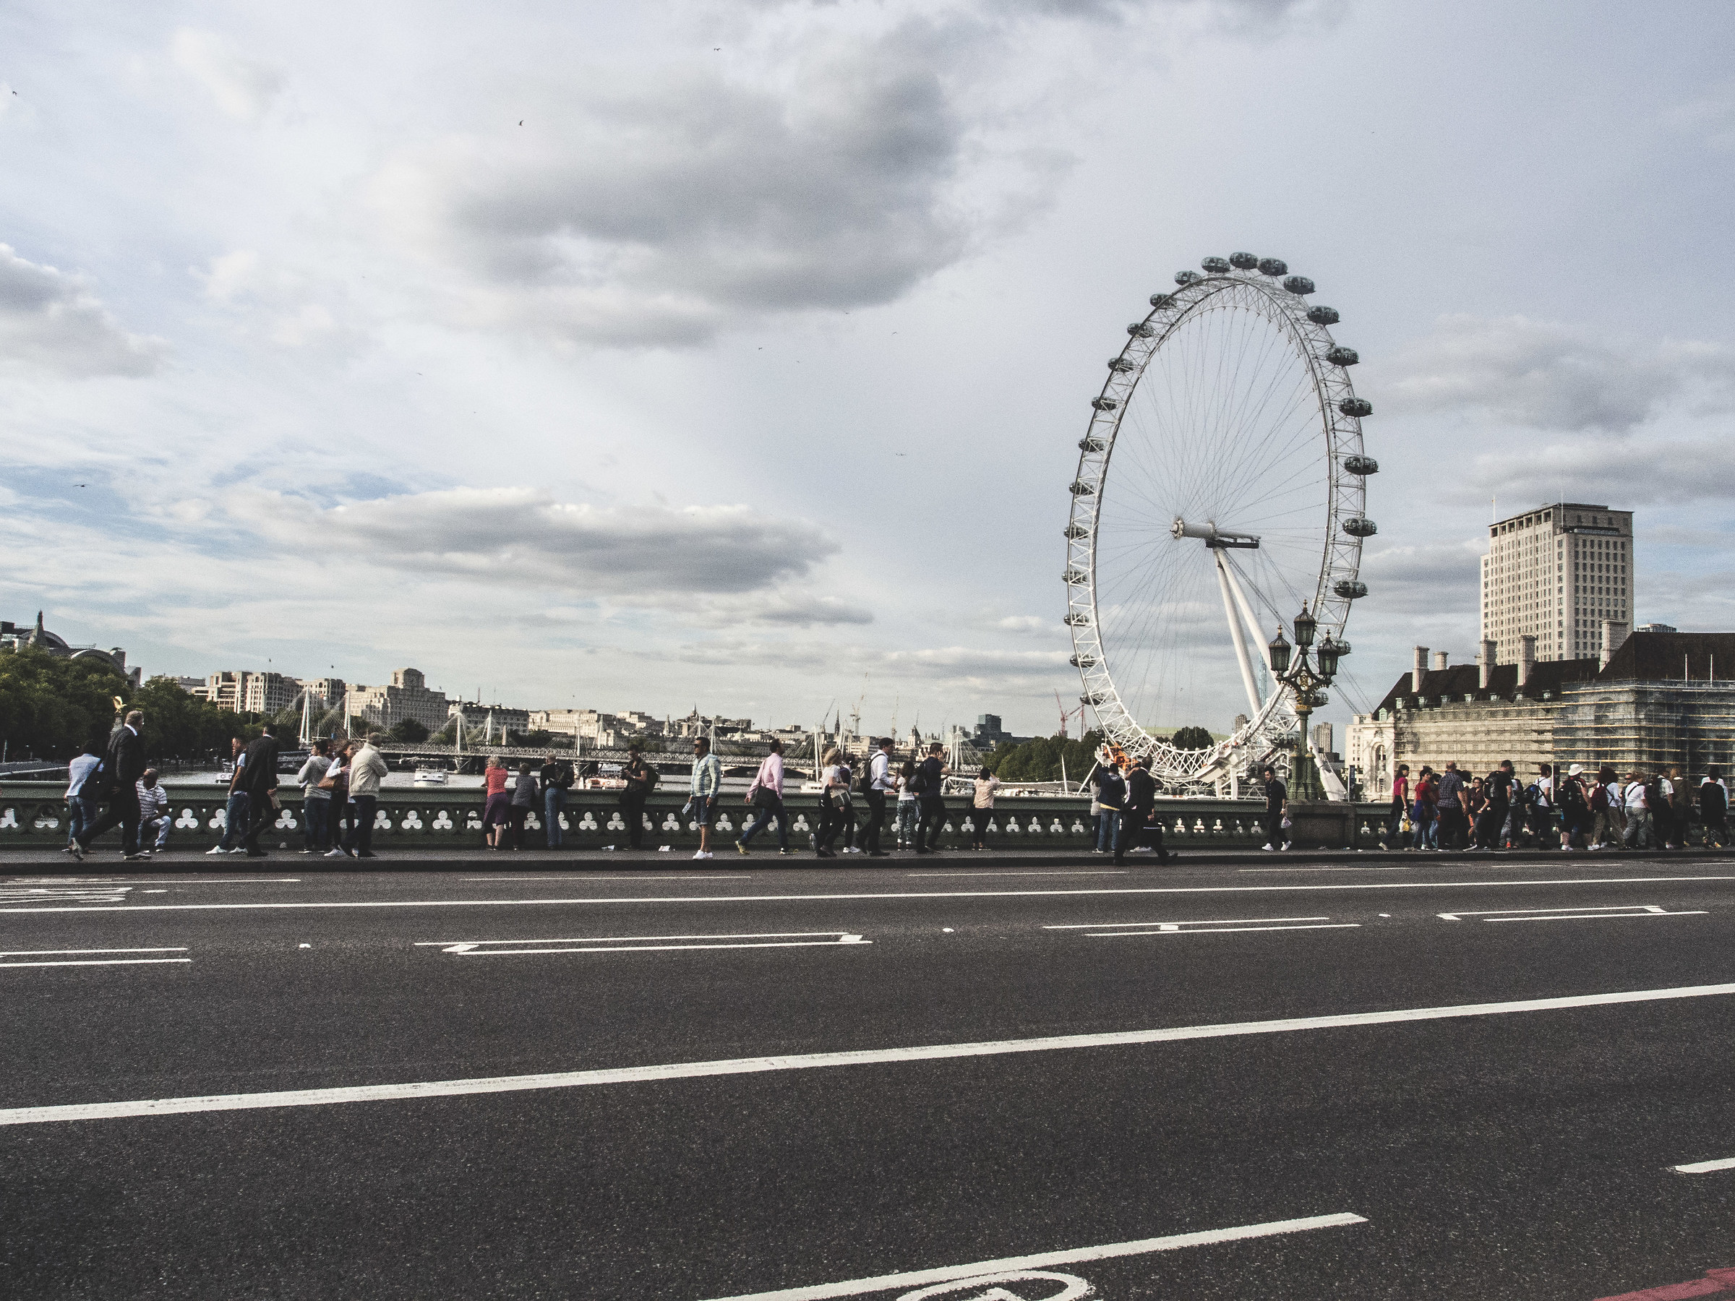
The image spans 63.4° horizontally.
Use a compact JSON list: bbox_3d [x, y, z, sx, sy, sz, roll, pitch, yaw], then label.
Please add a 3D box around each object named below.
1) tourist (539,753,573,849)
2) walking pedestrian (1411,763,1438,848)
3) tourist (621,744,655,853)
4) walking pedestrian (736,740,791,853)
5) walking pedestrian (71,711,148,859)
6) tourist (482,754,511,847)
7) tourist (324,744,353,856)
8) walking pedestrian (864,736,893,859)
[{"bbox_3d":[-4.931,2.385,22.200,0.500,1.512,0.550,4,-5,-30],"label":"tourist"},{"bbox_3d":[10.823,3.065,27.300,0.420,1.648,0.460,3,-4,-22],"label":"walking pedestrian"},{"bbox_3d":[-3.836,2.457,23.435,0.500,1.764,0.500,5,-5,-40],"label":"tourist"},{"bbox_3d":[-1.602,2.232,21.400,0.780,1.757,0.530,4,-5,-24],"label":"walking pedestrian"},{"bbox_3d":[-9.348,1.664,17.300,0.820,1.851,0.560,4,-5,-24],"label":"walking pedestrian"},{"bbox_3d":[-5.999,2.468,22.709,0.480,1.532,0.550,3,-4,-20],"label":"tourist"},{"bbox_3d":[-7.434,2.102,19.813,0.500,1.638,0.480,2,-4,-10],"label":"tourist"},{"bbox_3d":[0.171,2.170,20.800,0.580,1.780,0.500,3,-4,-23],"label":"walking pedestrian"}]

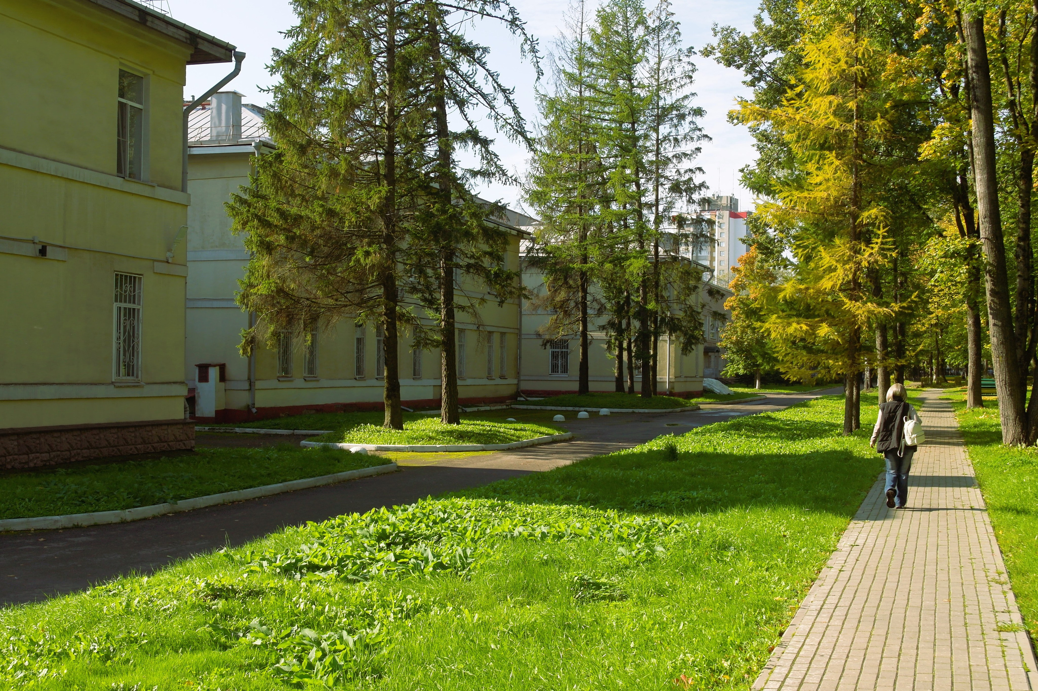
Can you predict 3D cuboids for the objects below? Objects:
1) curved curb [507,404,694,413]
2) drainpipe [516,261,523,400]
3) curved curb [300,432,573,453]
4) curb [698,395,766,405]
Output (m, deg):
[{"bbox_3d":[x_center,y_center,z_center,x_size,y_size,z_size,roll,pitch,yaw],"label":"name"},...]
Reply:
[{"bbox_3d":[5.077,3.177,65.837,10.373,0.150,4.846,1,-1,-14],"label":"curved curb"},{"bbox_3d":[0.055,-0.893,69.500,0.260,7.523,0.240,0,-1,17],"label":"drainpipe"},{"bbox_3d":[-0.951,2.546,34.649,9.237,0.150,3.588,1,-1,-39],"label":"curved curb"},{"bbox_3d":[15.017,3.624,88.190,1.870,0.150,19.908,0,-1,23],"label":"curb"}]

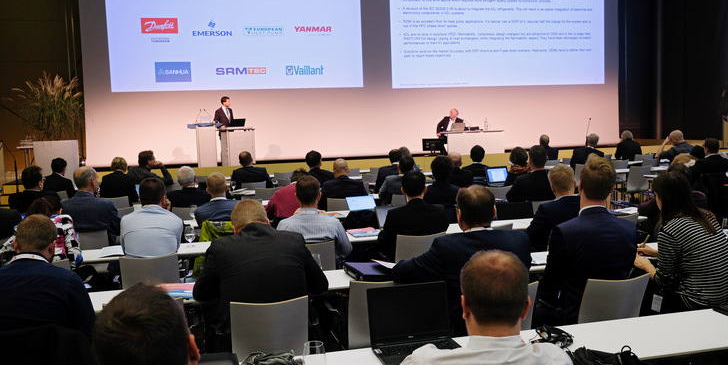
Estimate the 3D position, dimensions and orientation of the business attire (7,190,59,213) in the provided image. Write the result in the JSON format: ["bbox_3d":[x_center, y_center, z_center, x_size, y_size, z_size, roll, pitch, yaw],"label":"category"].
[{"bbox_3d":[-3.442,0.335,7.202,0.500,0.544,0.340,-3,5,-11],"label":"business attire"}]

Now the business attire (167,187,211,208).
[{"bbox_3d":[-1.931,0.286,7.607,0.500,0.471,0.350,-3,5,-14],"label":"business attire"}]

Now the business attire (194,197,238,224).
[{"bbox_3d":[-1.307,0.436,6.249,0.490,0.620,0.420,-3,5,-14],"label":"business attire"}]

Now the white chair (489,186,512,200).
[{"bbox_3d":[1.663,0.450,8.933,0.430,0.830,0.520,-3,5,-14],"label":"white chair"}]

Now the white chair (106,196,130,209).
[{"bbox_3d":[-3.275,0.610,9.160,0.460,0.820,0.530,-3,5,-14],"label":"white chair"}]

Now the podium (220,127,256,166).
[{"bbox_3d":[-3.201,-0.902,17.599,0.720,0.956,0.550,-4,5,-27],"label":"podium"}]

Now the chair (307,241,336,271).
[{"bbox_3d":[-0.445,0.806,5.191,0.460,0.820,0.520,-3,5,-14],"label":"chair"}]

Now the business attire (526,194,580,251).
[{"bbox_3d":[1.666,0.342,5.740,0.550,0.469,0.380,-3,5,-14],"label":"business attire"}]

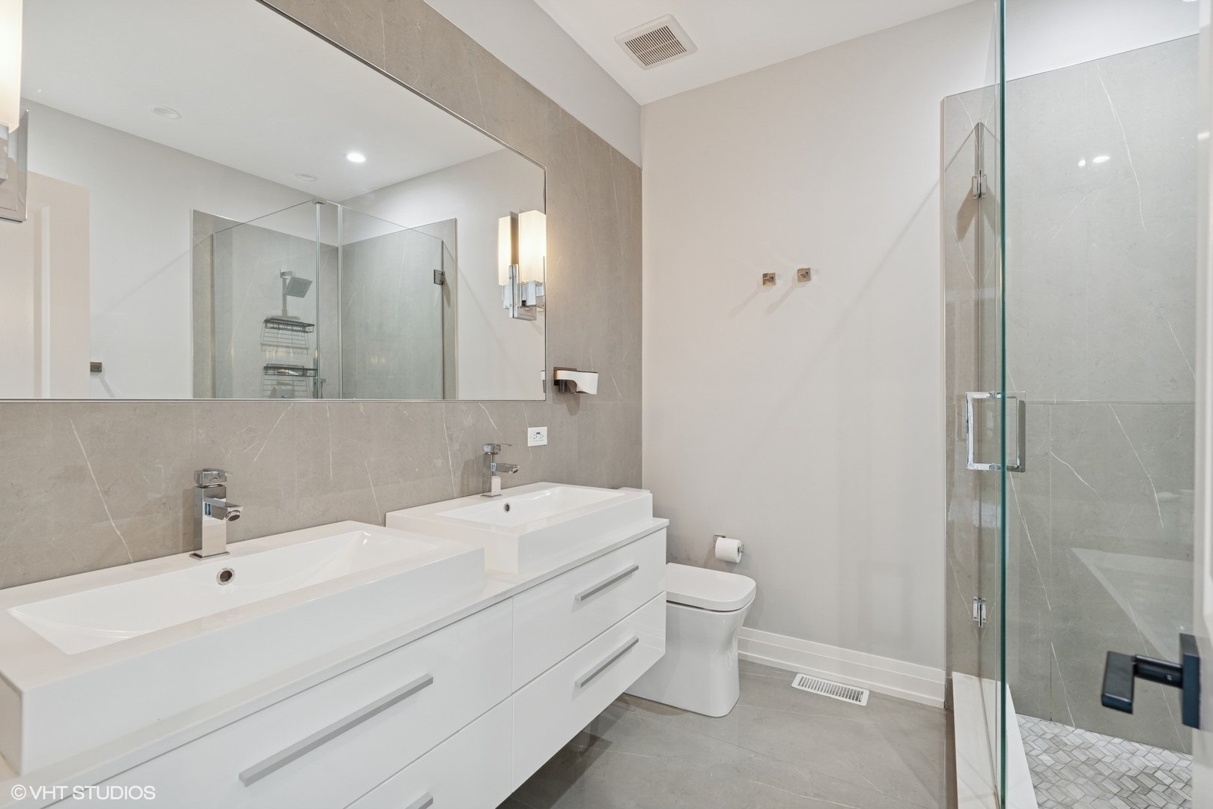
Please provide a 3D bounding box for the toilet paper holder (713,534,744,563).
[{"bbox_3d":[0.559,0.673,2.500,0.165,0.102,0.120,0,0,32],"label":"toilet paper holder"}]

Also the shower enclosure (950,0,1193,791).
[{"bbox_3d":[1.633,0.060,1.358,1.270,2.260,0.927,0,0,32],"label":"shower enclosure"}]

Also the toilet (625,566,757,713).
[{"bbox_3d":[0.283,0.803,2.301,0.670,0.775,0.355,0,0,32],"label":"toilet"}]

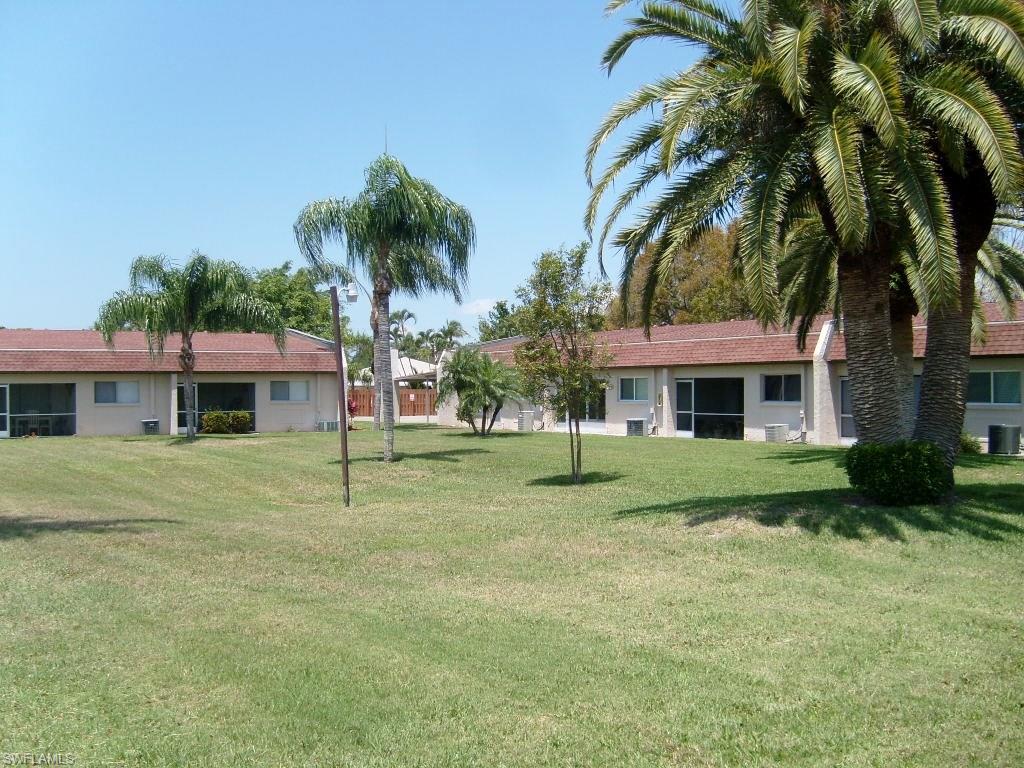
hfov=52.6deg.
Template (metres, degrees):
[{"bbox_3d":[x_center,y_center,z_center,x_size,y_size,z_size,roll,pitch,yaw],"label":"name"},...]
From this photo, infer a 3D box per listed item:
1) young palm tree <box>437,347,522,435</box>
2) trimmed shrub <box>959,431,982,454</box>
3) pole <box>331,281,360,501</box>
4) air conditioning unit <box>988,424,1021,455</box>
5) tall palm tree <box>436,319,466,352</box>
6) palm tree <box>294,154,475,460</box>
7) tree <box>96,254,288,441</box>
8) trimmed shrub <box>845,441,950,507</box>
[{"bbox_3d":[-1.167,0.249,39.600,3.400,3.450,3.400,0,0,0],"label":"young palm tree"},{"bbox_3d":[11.966,1.524,27.200,0.750,0.620,0.800,0,0,-37],"label":"trimmed shrub"},{"bbox_3d":[-2.524,0.158,15.600,0.420,3.360,0.160,0,0,0],"label":"pole"},{"bbox_3d":[12.610,1.426,26.500,0.680,0.750,0.680,0,0,-37],"label":"air conditioning unit"},{"bbox_3d":[-5.085,-1.724,90.000,3.000,7.940,3.000,0,0,0],"label":"tall palm tree"},{"bbox_3d":[-3.165,-1.894,25.800,4.500,7.650,4.500,0,0,0],"label":"palm tree"},{"bbox_3d":[-11.979,-1.439,38.700,7.000,6.950,7.000,0,0,0],"label":"tree"},{"bbox_3d":[5.599,1.289,15.000,1.550,0.930,1.350,0,0,0],"label":"trimmed shrub"}]

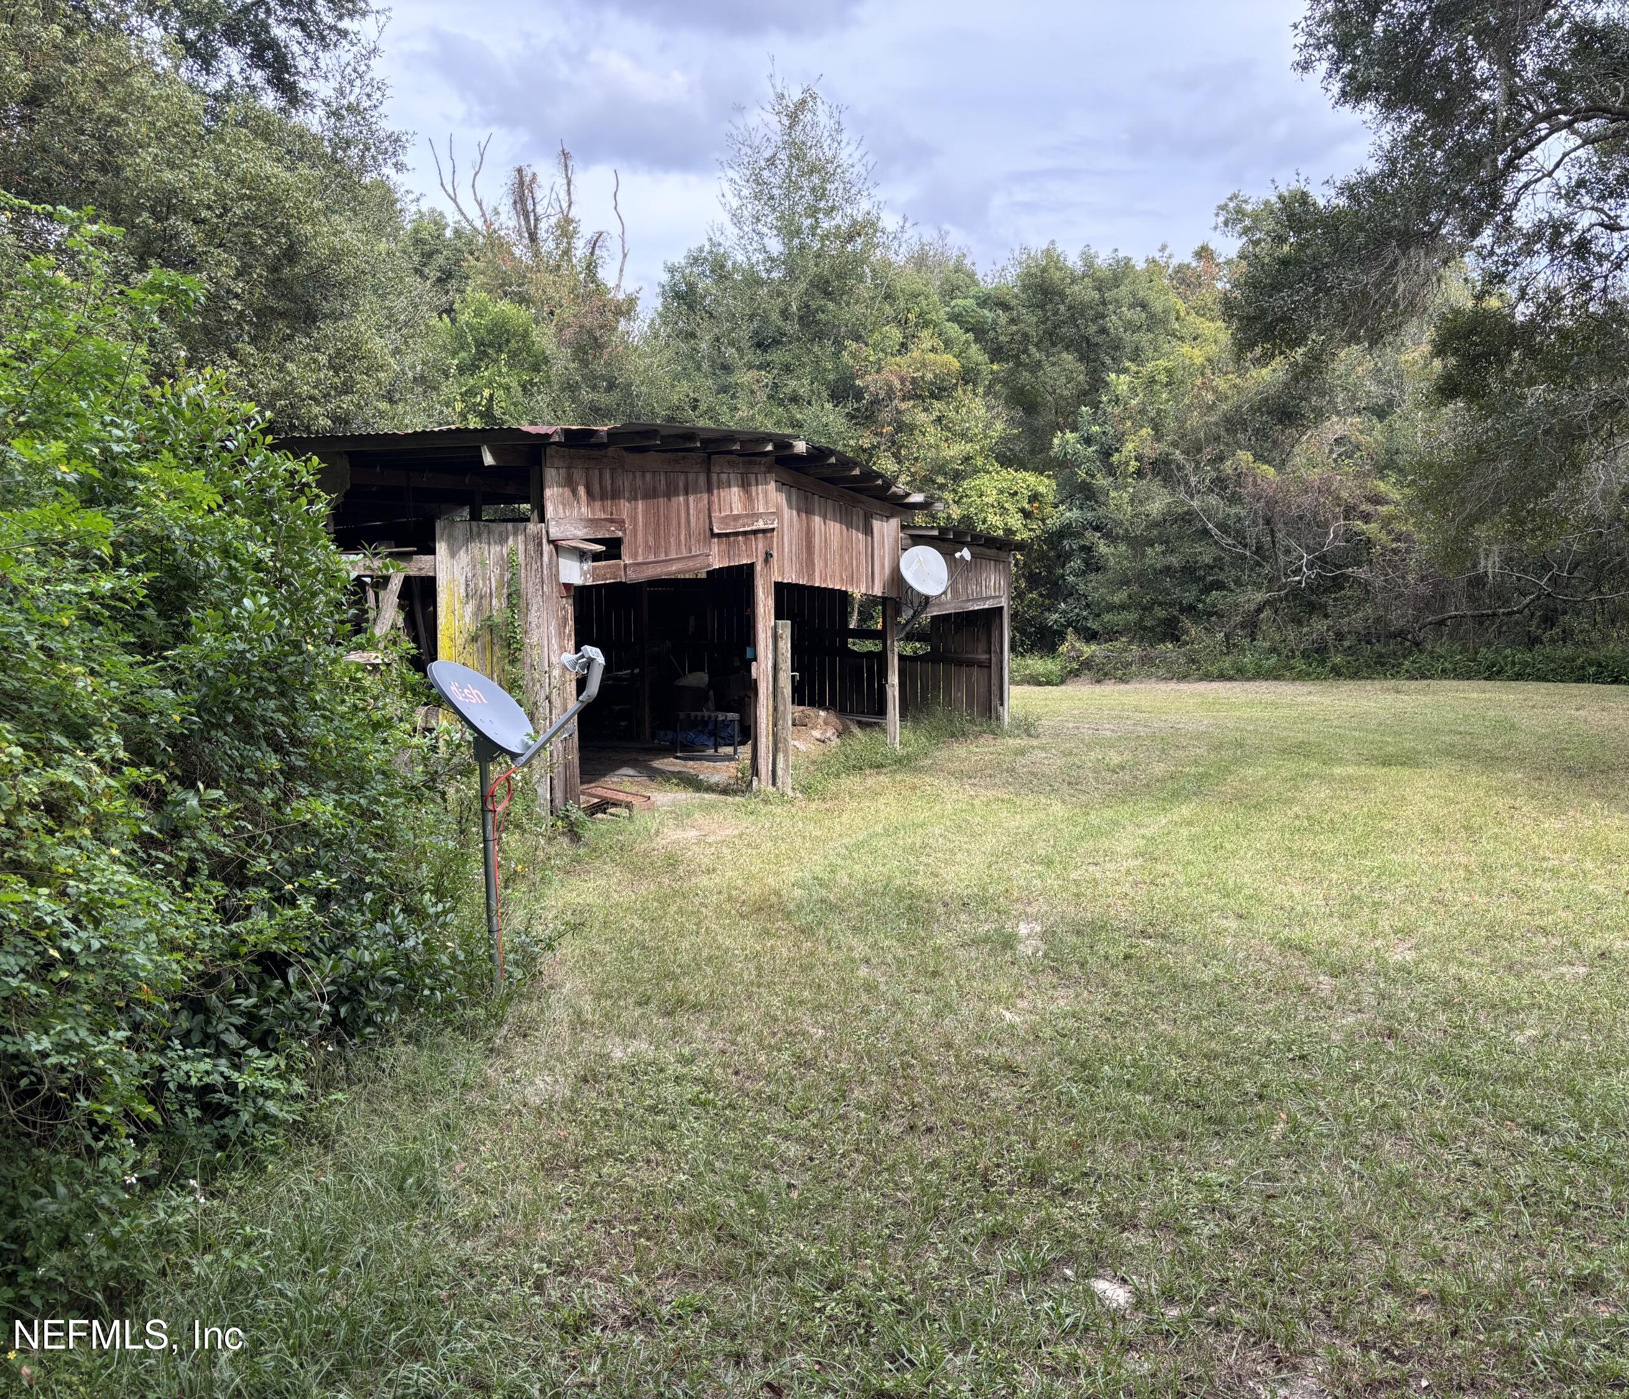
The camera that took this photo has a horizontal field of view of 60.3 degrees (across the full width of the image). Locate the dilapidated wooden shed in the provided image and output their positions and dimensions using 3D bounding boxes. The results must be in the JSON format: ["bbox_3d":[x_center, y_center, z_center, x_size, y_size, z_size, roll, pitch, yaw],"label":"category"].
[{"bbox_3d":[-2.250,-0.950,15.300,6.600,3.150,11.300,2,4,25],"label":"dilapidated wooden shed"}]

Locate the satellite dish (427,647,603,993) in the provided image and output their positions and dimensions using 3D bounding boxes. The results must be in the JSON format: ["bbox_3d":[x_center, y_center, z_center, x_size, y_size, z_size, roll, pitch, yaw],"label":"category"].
[{"bbox_3d":[-1.245,0.490,5.860,0.770,1.460,0.520,1,4,17],"label":"satellite dish"}]

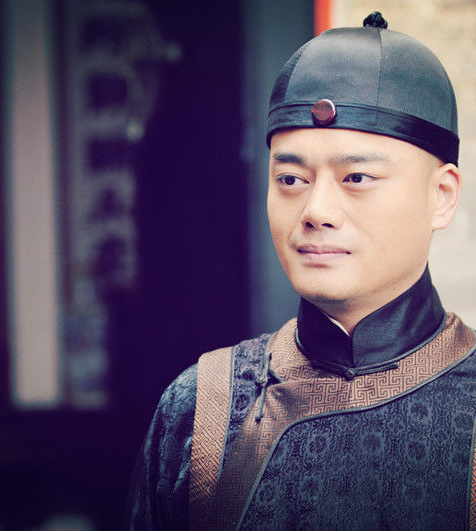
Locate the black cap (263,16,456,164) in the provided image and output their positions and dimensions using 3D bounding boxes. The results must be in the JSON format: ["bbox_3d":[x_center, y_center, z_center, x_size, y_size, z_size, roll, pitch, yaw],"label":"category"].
[{"bbox_3d":[0.127,-0.175,2.564,0.180,0.144,0.204,0,-12,25],"label":"black cap"}]

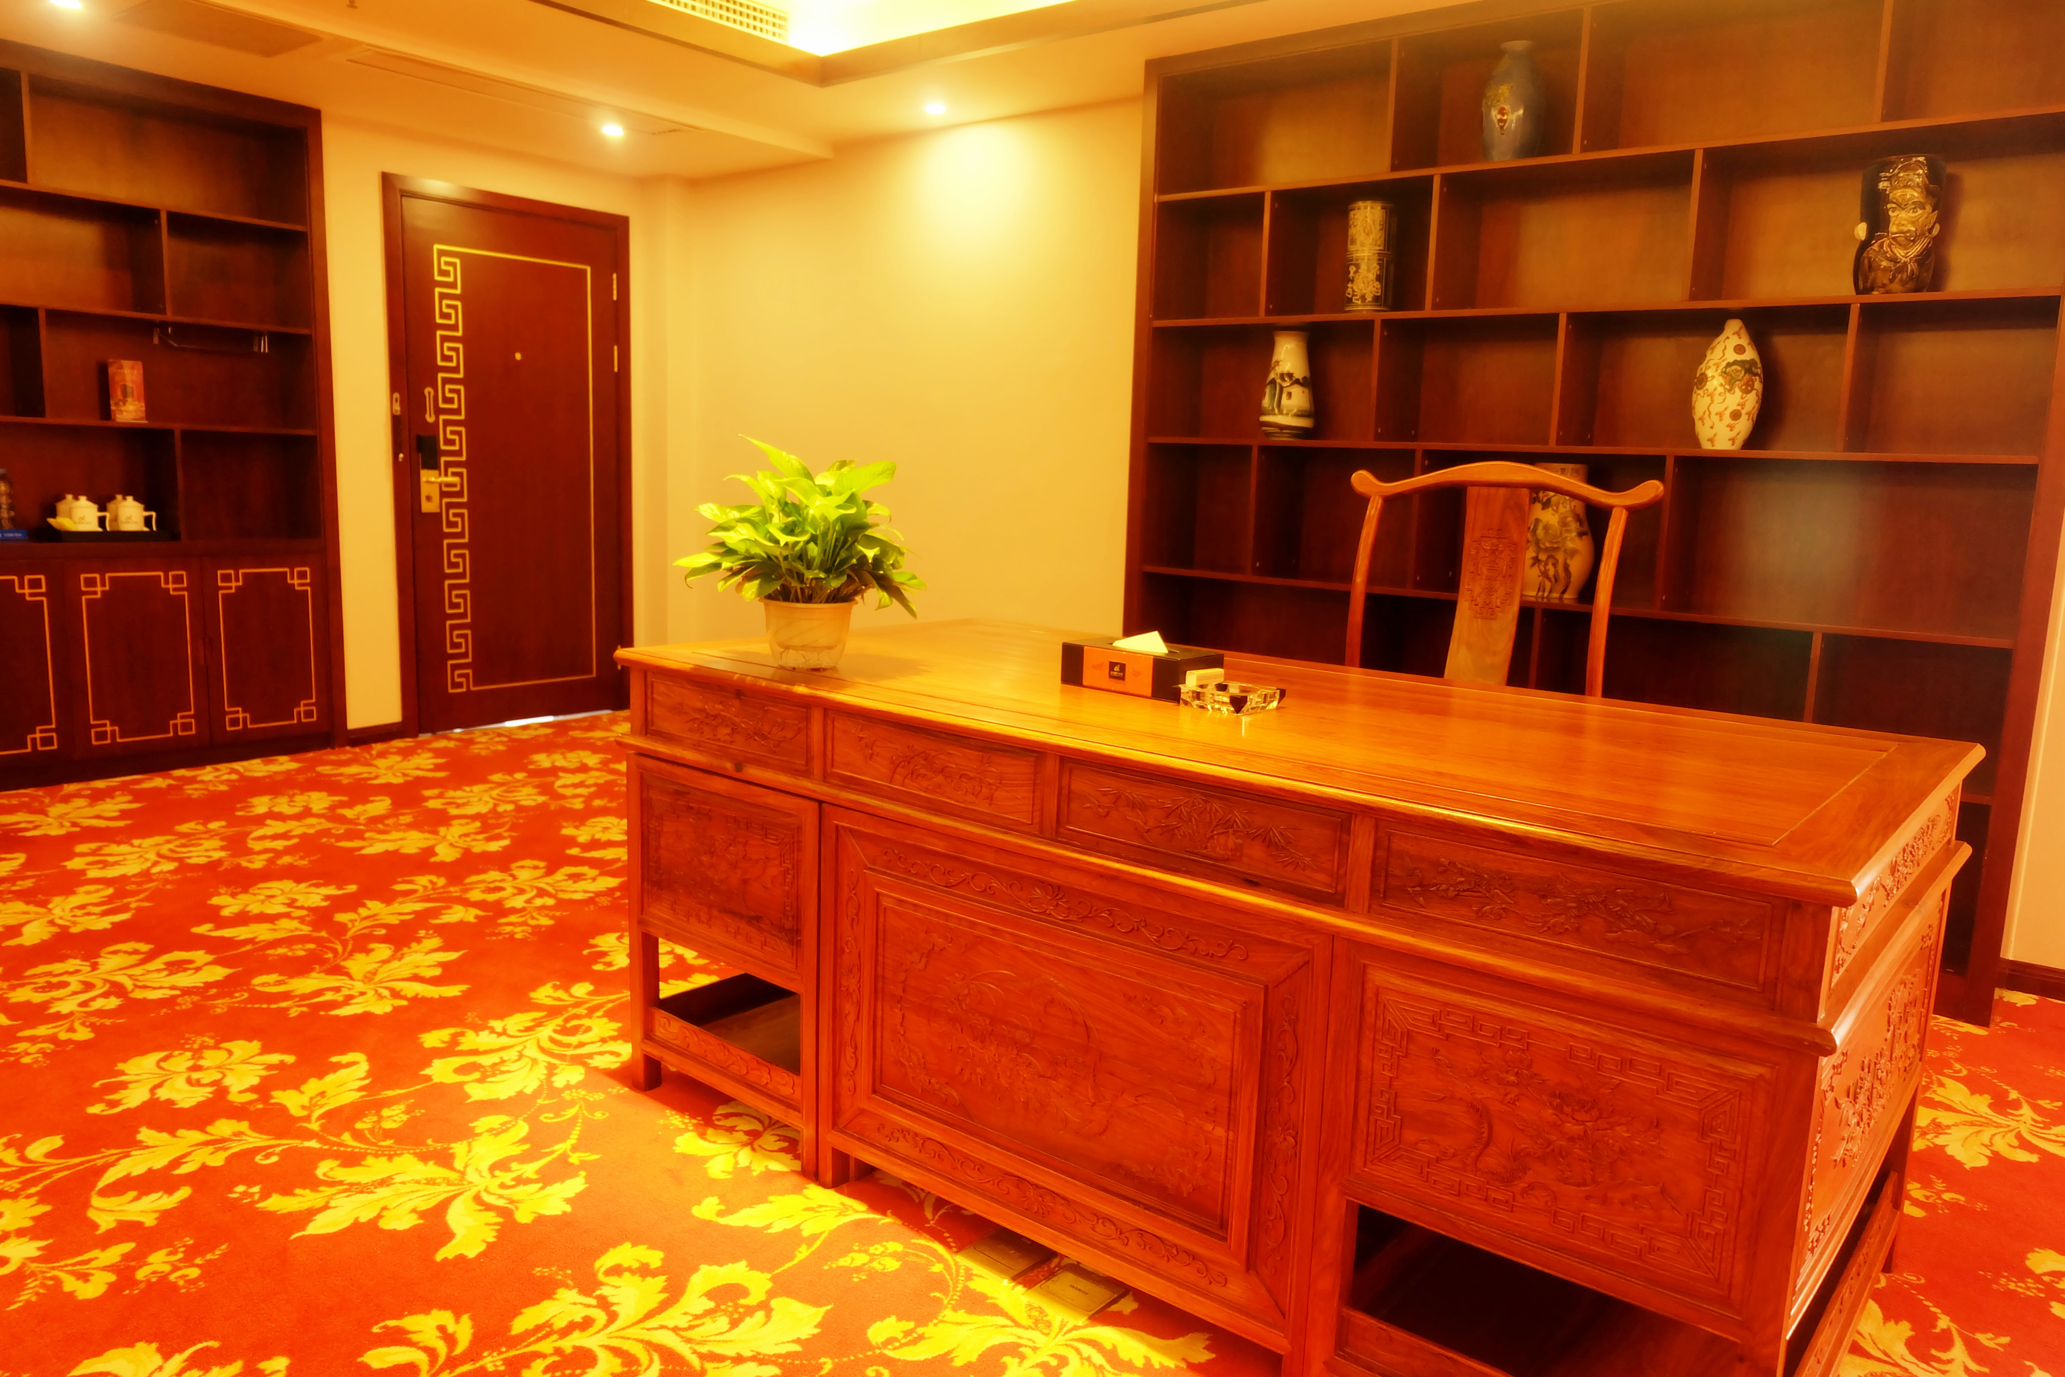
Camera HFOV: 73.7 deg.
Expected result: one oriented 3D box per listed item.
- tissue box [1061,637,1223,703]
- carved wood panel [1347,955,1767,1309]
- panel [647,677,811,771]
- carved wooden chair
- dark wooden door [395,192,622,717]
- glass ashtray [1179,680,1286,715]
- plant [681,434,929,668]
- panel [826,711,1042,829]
[{"bbox_3d":[0.170,-0.029,2.121,0.230,0.065,0.120,9,11,39],"label":"tissue box"},{"bbox_3d":[0.520,0.449,1.416,0.410,0.252,0.025,9,11,39],"label":"carved wood panel"},{"bbox_3d":[-0.501,0.057,2.244,0.429,0.106,0.025,9,11,39],"label":"panel"},{"bbox_3d":[0.727,0.173,2.520,0.608,1.171,0.519,9,11,39],"label":"carved wooden chair"},{"bbox_3d":[-2.170,-0.929,5.822,0.098,2.166,1.039,9,11,39],"label":"dark wooden door"},{"bbox_3d":[0.282,0.015,1.976,0.118,0.027,0.118,9,11,39],"label":"glass ashtray"},{"bbox_3d":[-0.380,-0.227,2.261,0.397,0.372,0.392,2,9,0],"label":"plant"},{"bbox_3d":[-0.149,0.113,1.951,0.428,0.107,0.025,9,11,39],"label":"panel"}]

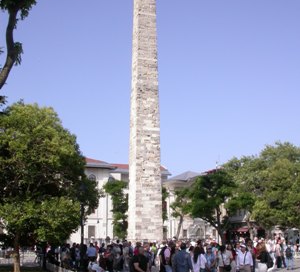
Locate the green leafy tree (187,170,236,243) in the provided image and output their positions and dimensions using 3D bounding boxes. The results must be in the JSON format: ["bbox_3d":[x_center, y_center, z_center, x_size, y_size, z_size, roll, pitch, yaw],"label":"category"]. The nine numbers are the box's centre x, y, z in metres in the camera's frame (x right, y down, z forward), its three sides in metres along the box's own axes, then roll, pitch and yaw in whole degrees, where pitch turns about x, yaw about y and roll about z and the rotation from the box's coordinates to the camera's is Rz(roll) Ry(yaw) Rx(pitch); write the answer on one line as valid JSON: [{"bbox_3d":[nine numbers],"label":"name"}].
[{"bbox_3d":[5.606,7.046,39.434,4.660,7.870,4.430,0,-13,0],"label":"green leafy tree"}]

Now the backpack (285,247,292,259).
[{"bbox_3d":[7.926,6.684,25.128,0.370,0.540,0.240,-1,-13,3],"label":"backpack"}]

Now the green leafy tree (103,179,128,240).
[{"bbox_3d":[-4.133,9.927,54.176,3.450,9.160,3.280,0,-13,0],"label":"green leafy tree"}]

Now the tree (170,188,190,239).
[{"bbox_3d":[3.519,9.409,48.125,2.530,7.310,2.400,0,-13,0],"label":"tree"}]

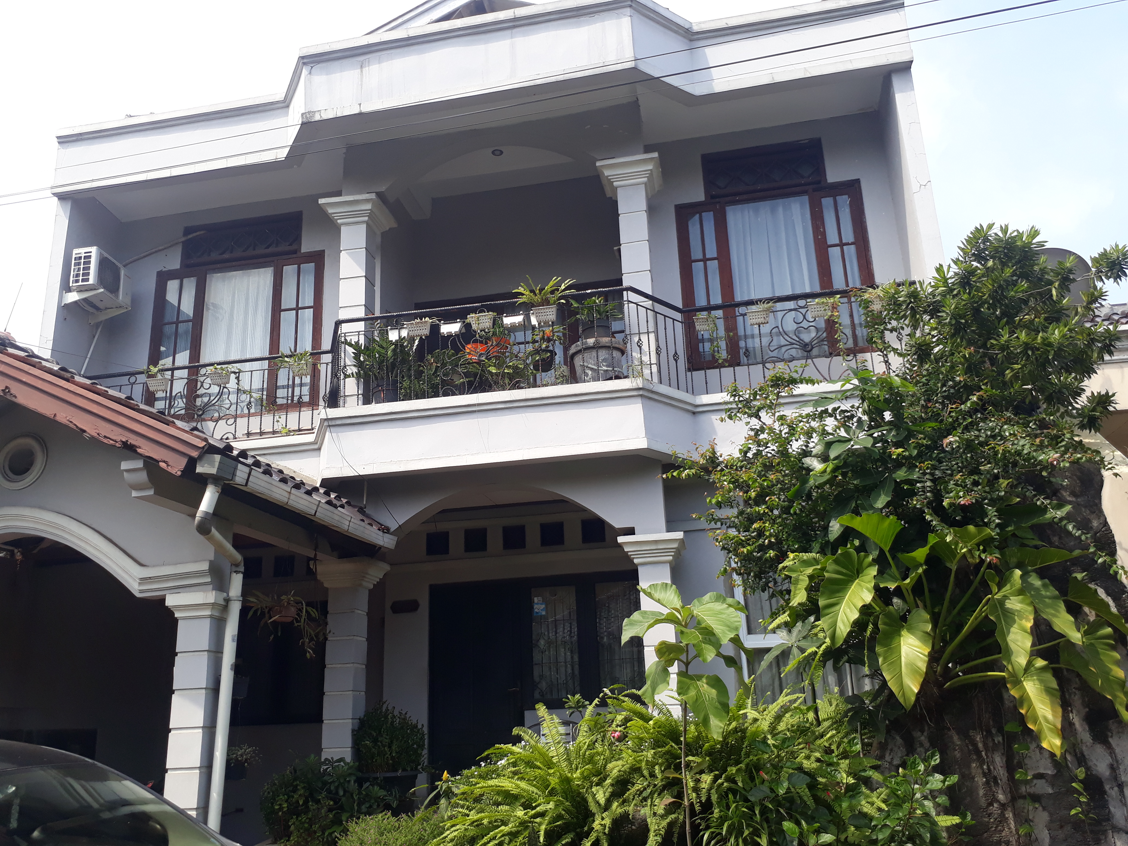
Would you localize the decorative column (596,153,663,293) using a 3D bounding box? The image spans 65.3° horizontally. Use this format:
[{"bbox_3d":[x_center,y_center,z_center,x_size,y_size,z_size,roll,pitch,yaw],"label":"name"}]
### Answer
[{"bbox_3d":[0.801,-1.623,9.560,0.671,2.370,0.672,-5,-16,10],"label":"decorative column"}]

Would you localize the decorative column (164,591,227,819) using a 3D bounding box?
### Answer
[{"bbox_3d":[-2.458,2.080,5.902,0.370,1.840,0.380,-5,-16,9],"label":"decorative column"}]

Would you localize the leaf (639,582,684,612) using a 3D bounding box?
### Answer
[{"bbox_3d":[0.540,0.970,4.901,0.250,0.160,0.200,-5,-16,9],"label":"leaf"}]

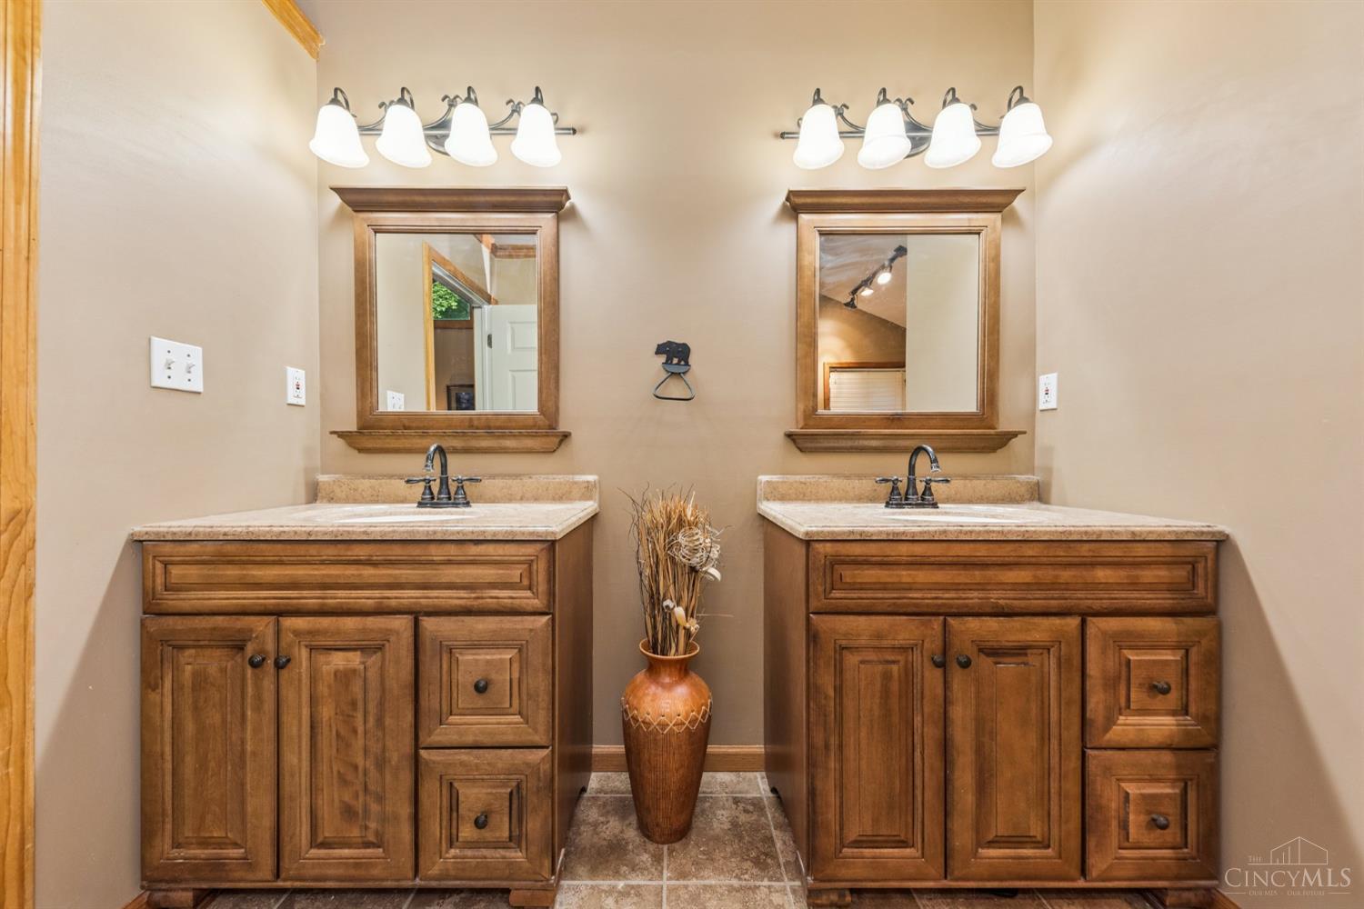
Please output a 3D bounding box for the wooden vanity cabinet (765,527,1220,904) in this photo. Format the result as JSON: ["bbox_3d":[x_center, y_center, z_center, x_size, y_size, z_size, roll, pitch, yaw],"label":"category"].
[{"bbox_3d":[0.736,0.616,1.262,0.920,0.855,0.515,0,0,0],"label":"wooden vanity cabinet"}]

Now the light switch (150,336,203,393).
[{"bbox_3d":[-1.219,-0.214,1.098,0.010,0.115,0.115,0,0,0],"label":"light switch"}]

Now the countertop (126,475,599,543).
[{"bbox_3d":[-0.753,0.131,1.283,0.945,0.122,0.541,0,0,0],"label":"countertop"}]

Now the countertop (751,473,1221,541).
[{"bbox_3d":[0.733,0.129,1.270,0.937,0.121,0.537,0,0,0],"label":"countertop"}]

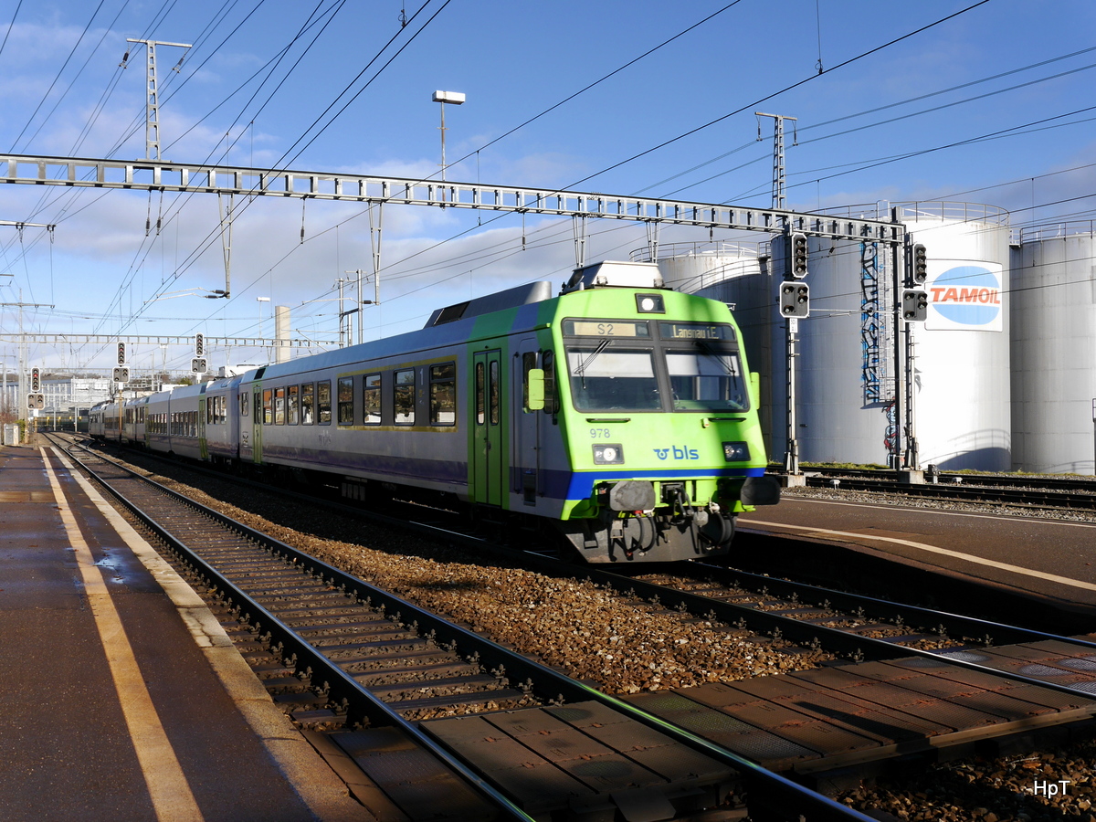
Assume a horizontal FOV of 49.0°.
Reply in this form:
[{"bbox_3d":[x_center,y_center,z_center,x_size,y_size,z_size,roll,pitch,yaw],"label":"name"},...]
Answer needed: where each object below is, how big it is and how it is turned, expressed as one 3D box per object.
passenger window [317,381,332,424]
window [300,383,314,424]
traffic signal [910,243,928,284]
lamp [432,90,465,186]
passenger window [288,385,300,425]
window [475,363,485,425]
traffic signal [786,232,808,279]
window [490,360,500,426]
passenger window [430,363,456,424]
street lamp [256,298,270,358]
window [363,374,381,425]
[{"bbox_3d":[-4.879,-0.176,26.353,0.070,0.994,1.260,0,-1,-23],"label":"passenger window"},{"bbox_3d":[-5.554,-0.158,27.928,0.070,0.994,1.260,0,-1,-23],"label":"window"},{"bbox_3d":[11.260,-4.468,36.445,0.520,1.240,0.360,0,-1,-23],"label":"traffic signal"},{"bbox_3d":[-3.038,-8.371,36.882,0.930,2.950,0.450,0,-1,-23],"label":"lamp"},{"bbox_3d":[-6.230,-0.140,29.502,0.070,0.994,1.260,0,-1,-23],"label":"passenger window"},{"bbox_3d":[-0.963,-0.250,17.232,0.060,0.913,0.351,0,-1,-23],"label":"window"},{"bbox_3d":[7.209,-4.460,34.597,0.520,1.290,0.360,0,-1,-23],"label":"traffic signal"},{"bbox_3d":[-0.743,-0.249,16.719,0.060,0.903,0.359,0,-1,-23],"label":"window"},{"bbox_3d":[-1.628,-0.263,18.780,0.070,0.994,1.260,0,-1,-23],"label":"passenger window"},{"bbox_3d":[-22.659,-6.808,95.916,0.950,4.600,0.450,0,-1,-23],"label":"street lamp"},{"bbox_3d":[-3.282,-0.219,22.634,0.070,0.994,1.260,0,-1,-23],"label":"window"}]

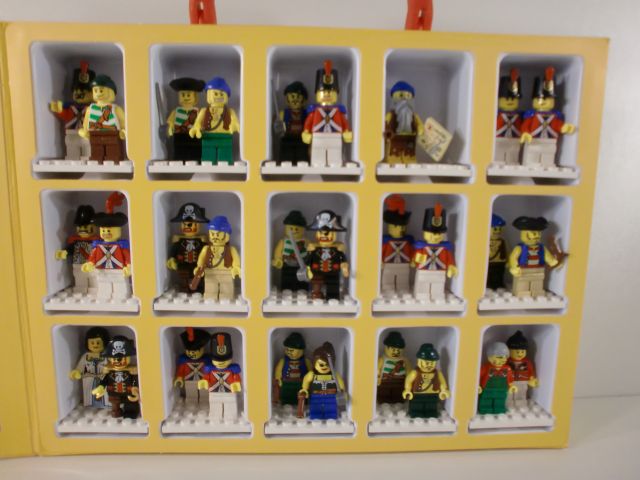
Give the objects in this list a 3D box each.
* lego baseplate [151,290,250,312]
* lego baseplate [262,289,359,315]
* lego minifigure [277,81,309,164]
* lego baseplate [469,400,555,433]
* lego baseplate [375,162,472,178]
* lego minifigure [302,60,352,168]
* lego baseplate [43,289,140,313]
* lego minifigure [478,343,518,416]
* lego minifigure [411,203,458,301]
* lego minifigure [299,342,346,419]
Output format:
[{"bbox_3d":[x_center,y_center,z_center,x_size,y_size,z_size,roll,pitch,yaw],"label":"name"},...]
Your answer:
[{"bbox_3d":[-0.062,0.032,0.264,0.048,0.005,0.032,0,10,-2],"label":"lego baseplate"},{"bbox_3d":[-0.005,0.032,0.261,0.048,0.005,0.032,0,9,-2],"label":"lego baseplate"},{"bbox_3d":[-0.013,-0.061,0.256,0.025,0.043,0.017,0,10,-2],"label":"lego minifigure"},{"bbox_3d":[0.104,0.098,0.279,0.048,0.005,0.032,0,10,-2],"label":"lego baseplate"},{"bbox_3d":[0.051,-0.036,0.252,0.048,0.005,0.032,0,9,-2],"label":"lego baseplate"},{"bbox_3d":[0.004,-0.063,0.241,0.026,0.052,0.015,0,10,-2],"label":"lego minifigure"},{"bbox_3d":[-0.118,0.031,0.262,0.048,0.005,0.032,0,10,-2],"label":"lego baseplate"},{"bbox_3d":[0.099,0.077,0.269,0.026,0.041,0.015,0,10,-2],"label":"lego minifigure"},{"bbox_3d":[0.062,0.006,0.258,0.025,0.053,0.014,0,10,-2],"label":"lego minifigure"},{"bbox_3d":[0.002,0.078,0.264,0.026,0.043,0.018,0,10,-2],"label":"lego minifigure"}]

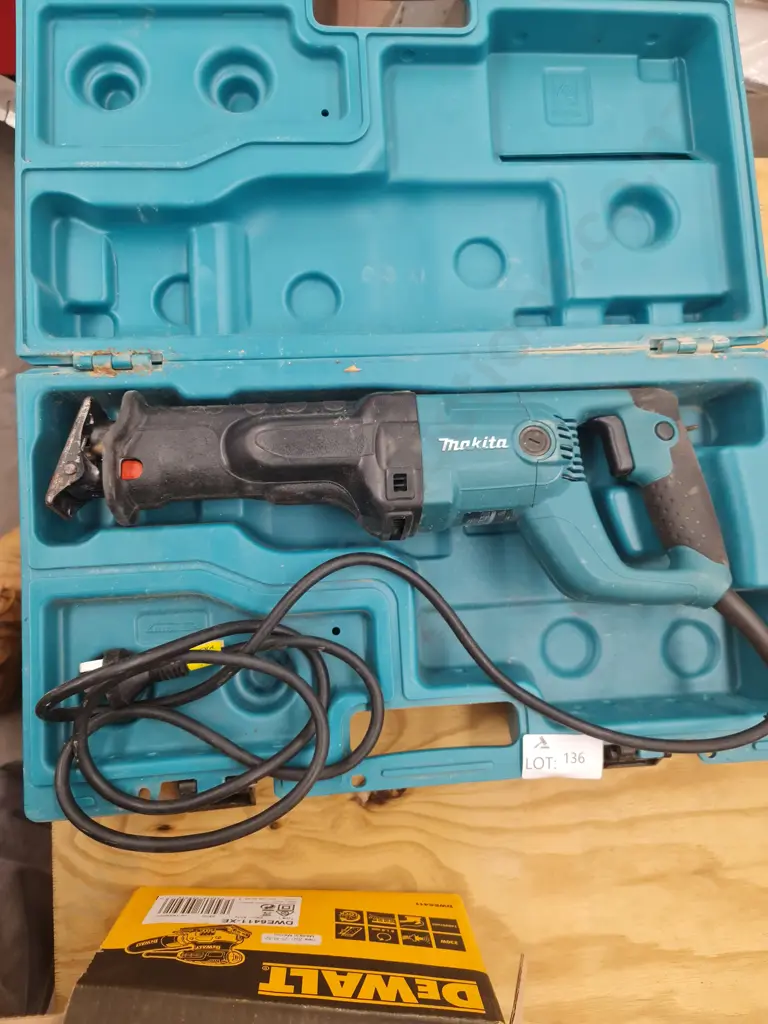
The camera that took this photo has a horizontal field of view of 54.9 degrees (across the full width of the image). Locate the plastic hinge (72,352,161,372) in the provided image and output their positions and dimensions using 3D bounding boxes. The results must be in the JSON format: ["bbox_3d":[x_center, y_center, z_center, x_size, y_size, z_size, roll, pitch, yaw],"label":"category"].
[{"bbox_3d":[-0.183,-0.103,0.508,0.060,0.011,0.013,-3,85,-5],"label":"plastic hinge"}]

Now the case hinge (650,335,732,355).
[{"bbox_3d":[0.225,-0.123,0.543,0.062,0.011,0.013,-3,85,-5],"label":"case hinge"}]

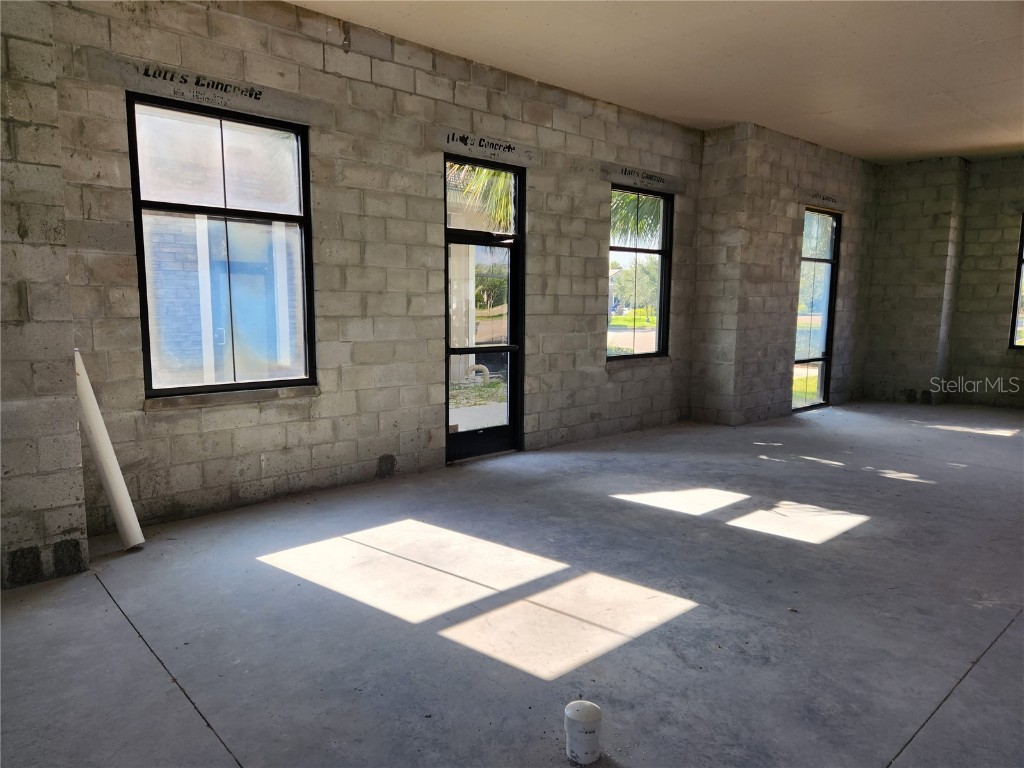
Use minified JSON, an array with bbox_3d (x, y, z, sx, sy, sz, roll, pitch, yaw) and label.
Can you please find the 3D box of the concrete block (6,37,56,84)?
[{"bbox_3d":[-2.483,-1.615,3.491,0.200,0.200,0.240,-6,9,-42],"label":"concrete block"}]

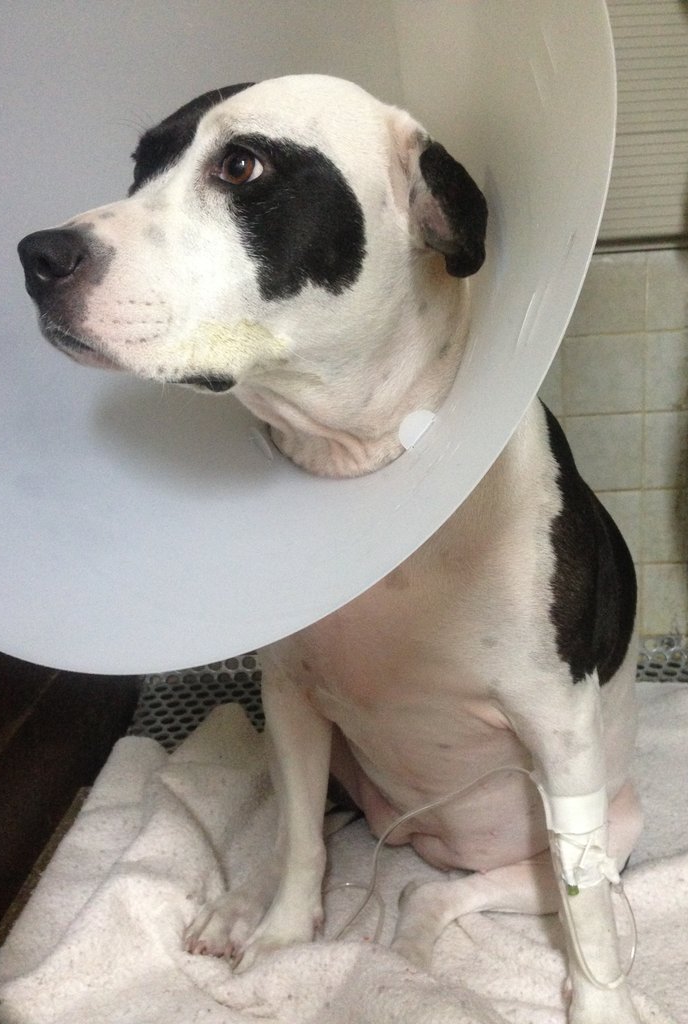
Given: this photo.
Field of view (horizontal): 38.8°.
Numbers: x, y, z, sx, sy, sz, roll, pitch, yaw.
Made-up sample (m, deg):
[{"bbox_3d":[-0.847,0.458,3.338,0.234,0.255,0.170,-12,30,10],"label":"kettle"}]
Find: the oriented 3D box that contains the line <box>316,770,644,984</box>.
[{"bbox_3d":[0.085,0.247,0.710,0.240,0.158,0.090,1,14,18],"label":"line"}]

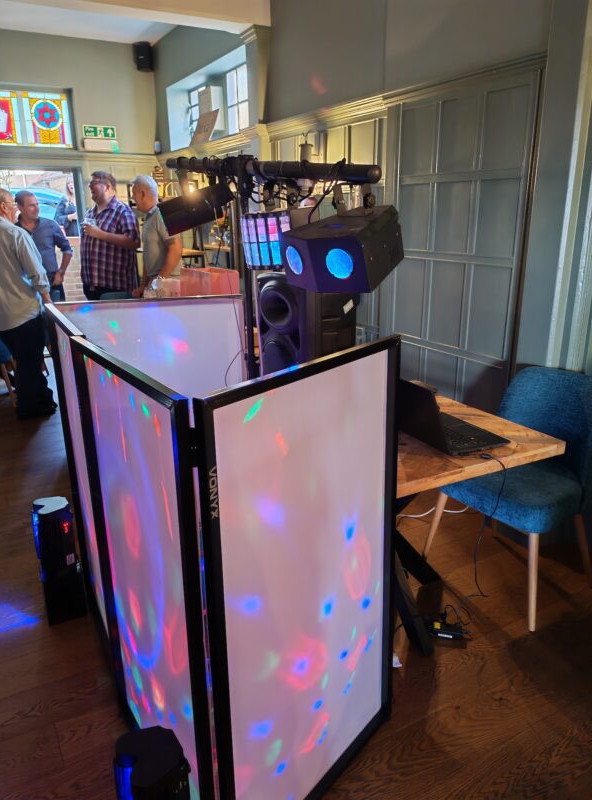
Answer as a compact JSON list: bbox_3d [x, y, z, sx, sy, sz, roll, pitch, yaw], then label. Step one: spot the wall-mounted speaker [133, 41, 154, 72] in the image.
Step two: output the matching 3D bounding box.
[{"bbox_3d":[-1.420,-3.220,5.850,0.170,0.255,0.170,1,17,6],"label":"wall-mounted speaker"}]

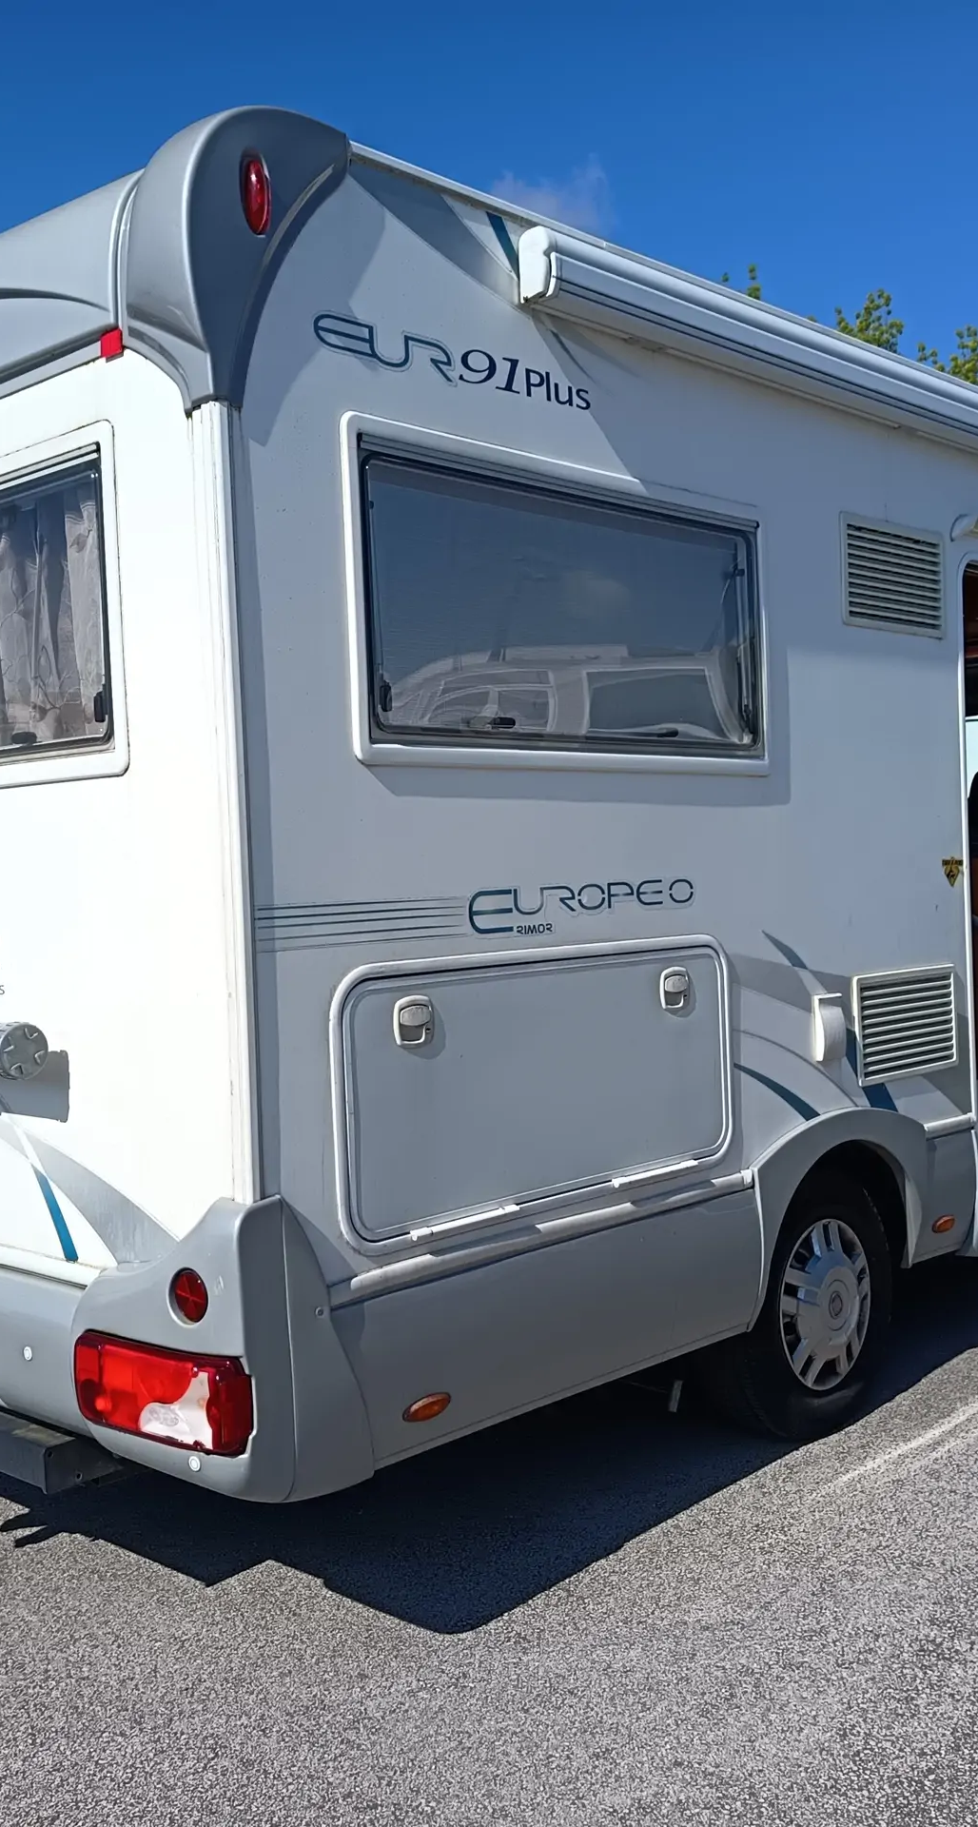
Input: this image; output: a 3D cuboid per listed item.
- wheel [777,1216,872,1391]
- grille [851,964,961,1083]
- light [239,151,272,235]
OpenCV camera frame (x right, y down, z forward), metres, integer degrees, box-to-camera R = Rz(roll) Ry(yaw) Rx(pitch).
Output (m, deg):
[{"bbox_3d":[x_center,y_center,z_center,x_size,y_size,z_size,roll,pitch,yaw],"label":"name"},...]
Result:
[{"bbox_3d":[0.751,0.916,3.990,0.130,0.410,0.410,0,2,44],"label":"wheel"},{"bbox_3d":[1.087,0.281,4.353,0.040,0.262,0.498,-1,2,43],"label":"grille"},{"bbox_3d":[-0.355,-1.097,2.579,0.050,0.125,0.040,-2,2,-11],"label":"light"}]

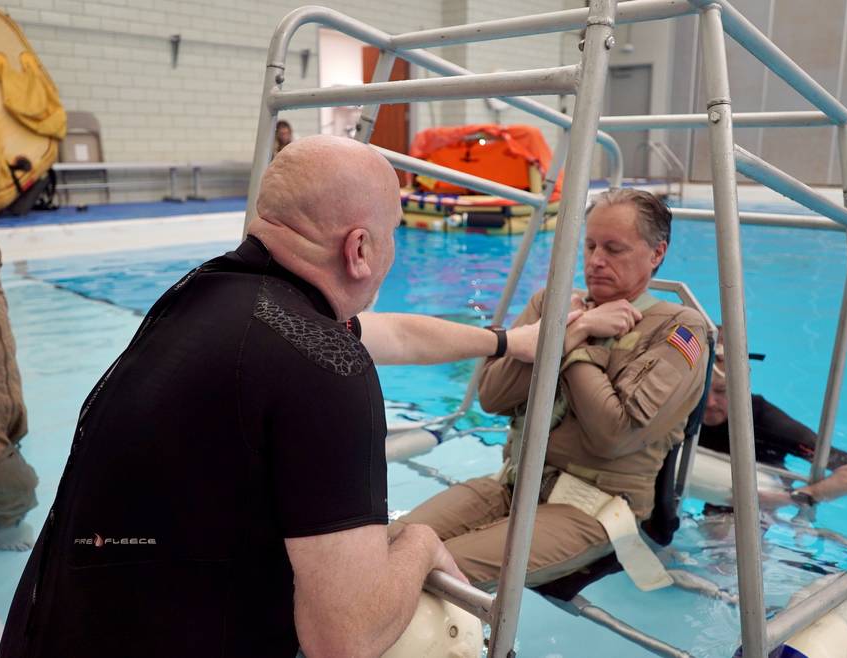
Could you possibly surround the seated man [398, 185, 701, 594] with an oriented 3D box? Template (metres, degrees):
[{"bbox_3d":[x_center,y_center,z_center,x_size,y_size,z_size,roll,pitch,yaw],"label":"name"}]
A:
[{"bbox_3d":[0.200,0.294,1.679,0.830,1.175,0.560,-10,16,-40],"label":"seated man"}]

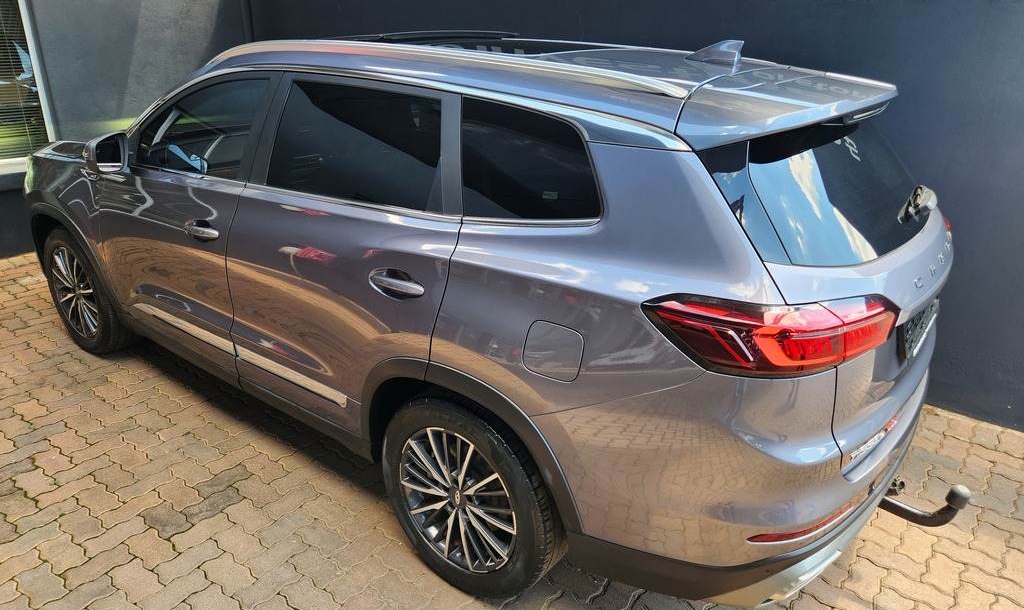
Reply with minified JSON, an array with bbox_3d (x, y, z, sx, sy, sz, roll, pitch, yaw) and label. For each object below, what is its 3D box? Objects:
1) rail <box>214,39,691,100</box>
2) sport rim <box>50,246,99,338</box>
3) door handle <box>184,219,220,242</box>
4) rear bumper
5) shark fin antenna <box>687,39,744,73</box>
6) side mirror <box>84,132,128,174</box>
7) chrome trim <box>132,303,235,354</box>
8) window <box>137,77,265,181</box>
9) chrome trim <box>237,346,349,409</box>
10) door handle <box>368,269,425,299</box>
[{"bbox_3d":[-0.388,-0.796,2.234,2.081,0.136,0.086,17,26,34],"label":"rail"},{"bbox_3d":[-2.289,-0.084,3.709,0.503,0.503,0.185,17,26,33],"label":"sport rim"},{"bbox_3d":[-1.201,-0.292,2.626,0.232,0.076,0.052,15,25,34],"label":"door handle"},{"bbox_3d":[0.964,0.356,2.331,0.700,0.510,1.860,17,26,33],"label":"rear bumper"},{"bbox_3d":[0.643,-0.804,2.168,0.182,0.076,0.066,17,26,34],"label":"shark fin antenna"},{"bbox_3d":[-1.643,-0.611,2.755,0.136,0.162,0.177,15,25,29],"label":"side mirror"},{"bbox_3d":[-1.454,0.083,2.977,0.850,0.060,0.030,15,25,34],"label":"chrome trim"},{"bbox_3d":[-1.256,-0.720,2.717,0.798,0.424,0.086,17,6,34],"label":"window"},{"bbox_3d":[-0.838,0.265,2.543,0.665,0.056,0.030,16,26,34],"label":"chrome trim"},{"bbox_3d":[-0.345,-0.067,2.019,0.228,0.078,0.052,15,25,34],"label":"door handle"}]

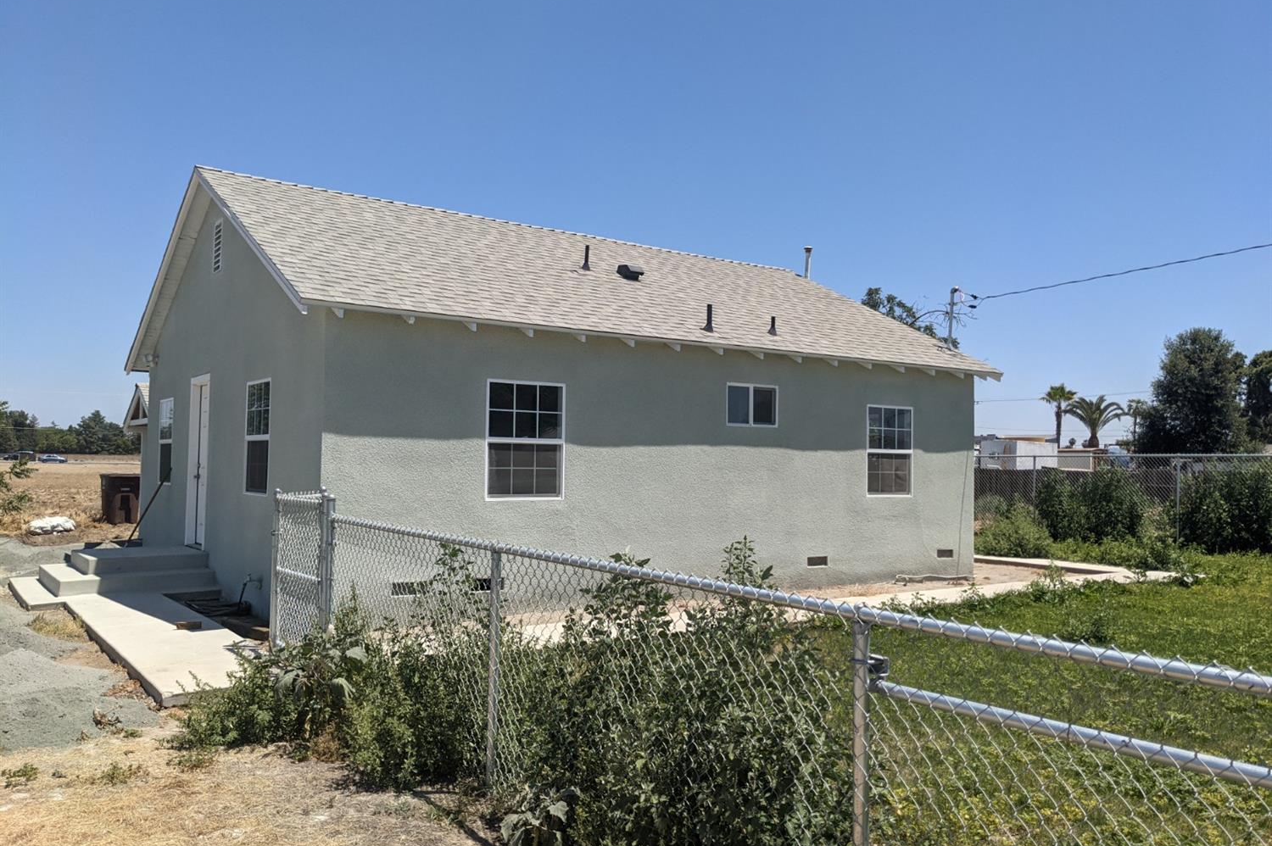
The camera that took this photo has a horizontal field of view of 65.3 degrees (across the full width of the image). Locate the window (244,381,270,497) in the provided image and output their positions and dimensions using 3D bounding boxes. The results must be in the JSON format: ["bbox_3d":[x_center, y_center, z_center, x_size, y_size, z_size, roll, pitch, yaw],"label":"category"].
[{"bbox_3d":[-4.005,0.157,10.512,0.090,1.218,0.830,3,-3,-37],"label":"window"}]

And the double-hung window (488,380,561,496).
[{"bbox_3d":[-1.130,0.188,10.228,0.927,1.217,0.090,3,-3,-37],"label":"double-hung window"}]

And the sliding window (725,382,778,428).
[{"bbox_3d":[1.433,-0.210,12.172,0.862,0.512,0.080,3,-3,-37],"label":"sliding window"}]

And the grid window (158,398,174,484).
[{"bbox_3d":[-6.598,0.265,13.948,0.090,1.190,0.805,3,-3,-37],"label":"grid window"}]

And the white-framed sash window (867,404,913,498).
[{"bbox_3d":[3.513,0.397,13.724,0.950,1.235,0.090,3,-3,-37],"label":"white-framed sash window"}]

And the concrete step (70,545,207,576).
[{"bbox_3d":[-5.998,1.650,11.984,1.280,0.190,1.250,3,-3,-37],"label":"concrete step"}]

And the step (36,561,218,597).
[{"bbox_3d":[-6.122,1.837,11.879,1.590,0.195,1.900,3,-3,-37],"label":"step"}]

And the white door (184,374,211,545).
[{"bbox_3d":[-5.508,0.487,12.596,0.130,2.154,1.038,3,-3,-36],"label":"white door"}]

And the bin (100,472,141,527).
[{"bbox_3d":[-11.908,1.748,22.918,0.710,1.150,0.840,3,-3,-39],"label":"bin"}]

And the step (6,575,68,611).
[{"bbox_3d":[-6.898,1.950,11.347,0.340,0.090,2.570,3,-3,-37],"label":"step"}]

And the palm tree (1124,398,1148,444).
[{"bbox_3d":[53.123,2.075,105.120,2.800,9.300,2.800,0,-3,27],"label":"palm tree"}]

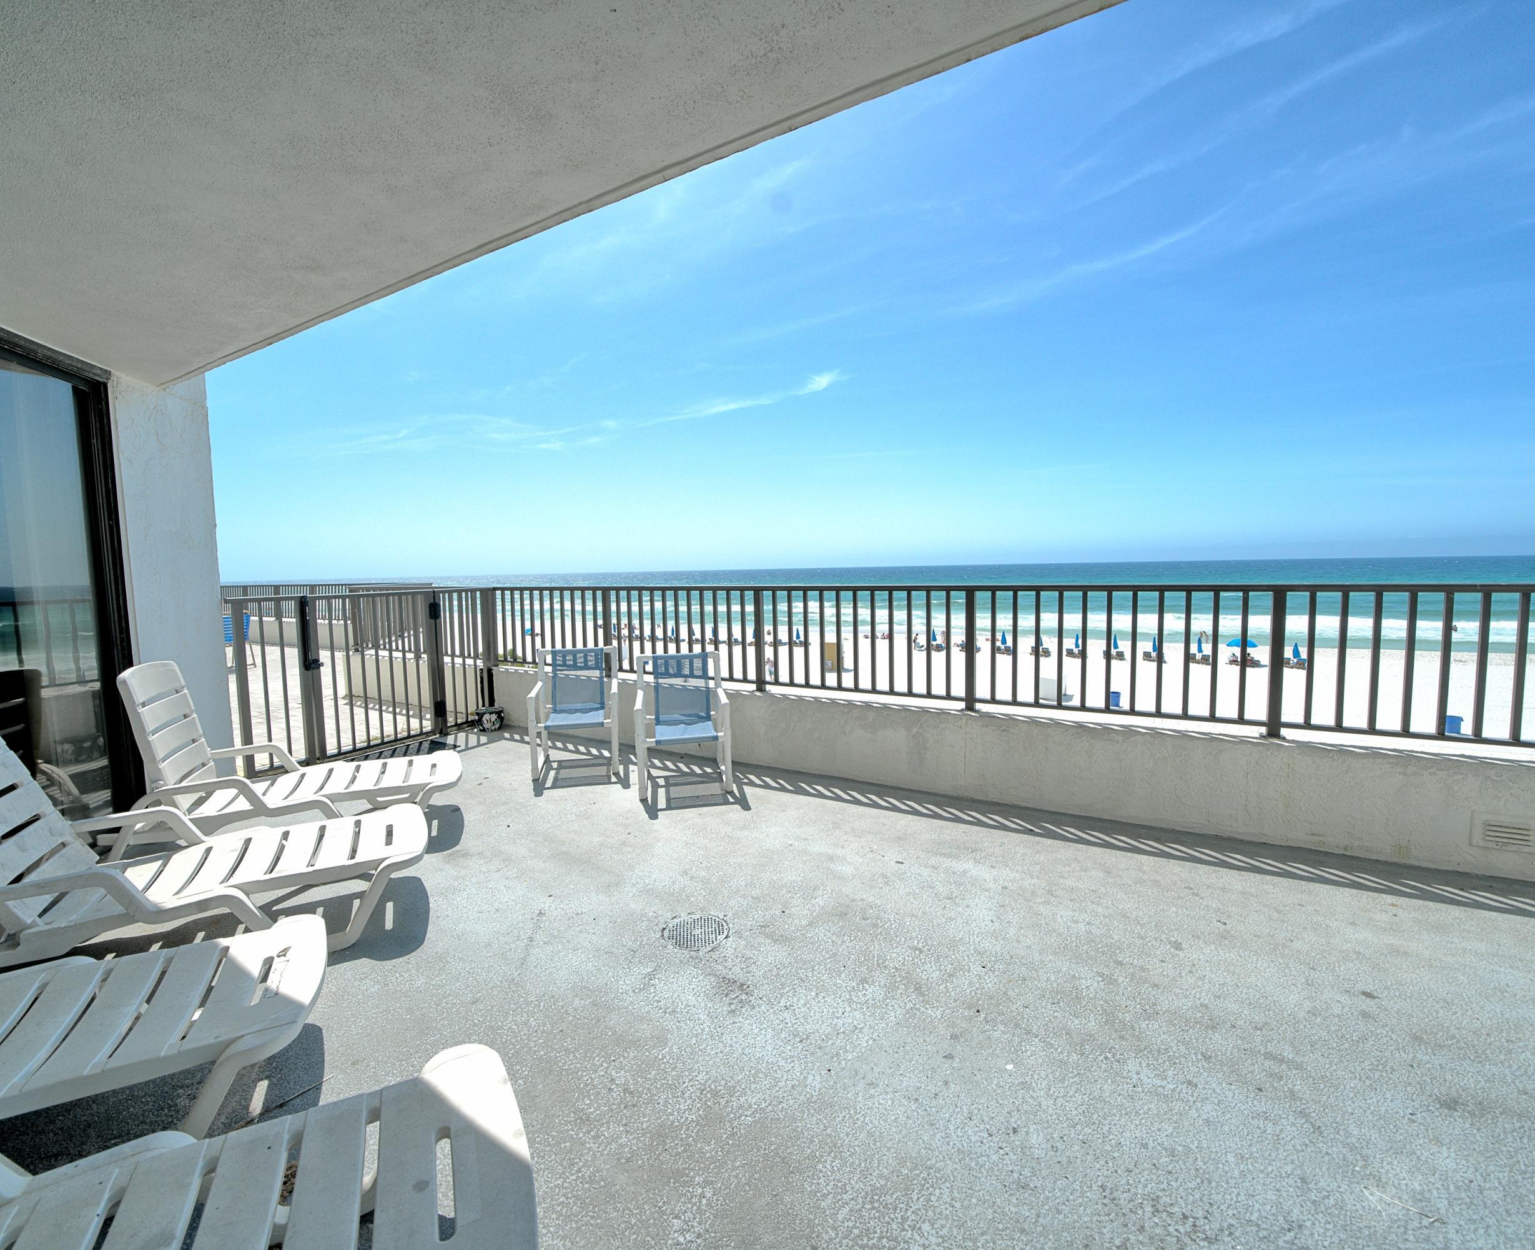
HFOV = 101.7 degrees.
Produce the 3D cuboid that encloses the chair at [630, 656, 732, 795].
[{"bbox_3d":[-0.577,0.650,4.260,0.598,0.864,0.593,-2,5,-11],"label":"chair"}]

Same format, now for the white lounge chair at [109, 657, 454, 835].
[{"bbox_3d":[-2.517,0.676,3.401,1.526,1.027,0.708,-3,5,-26],"label":"white lounge chair"}]

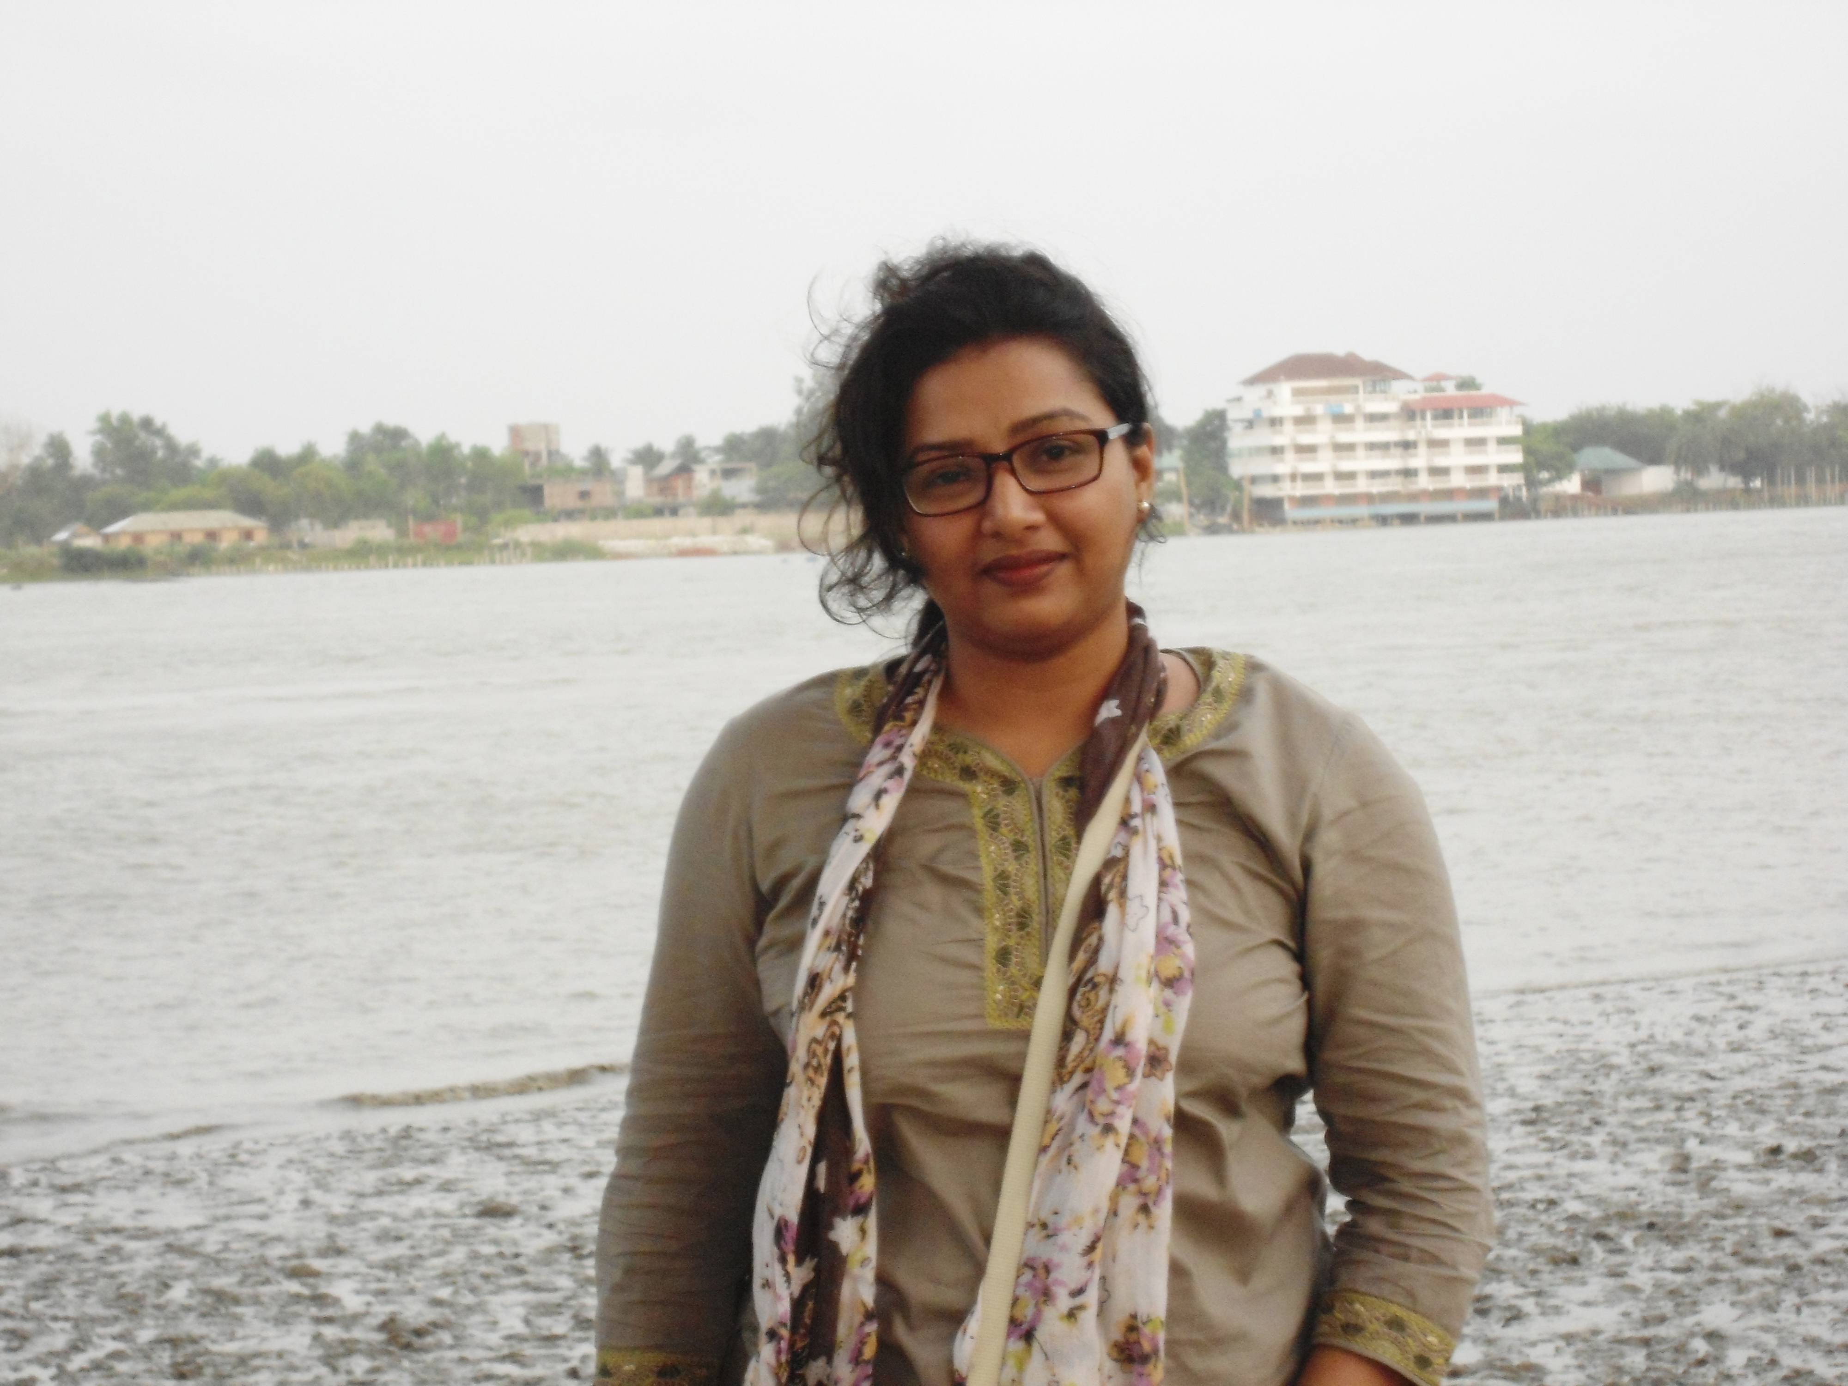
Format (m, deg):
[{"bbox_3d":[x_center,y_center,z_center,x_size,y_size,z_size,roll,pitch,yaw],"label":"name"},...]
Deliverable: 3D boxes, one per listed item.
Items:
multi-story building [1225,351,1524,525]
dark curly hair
[{"bbox_3d":[50.276,-28.139,622.000,30.300,18.300,12.200,-3,2,-28],"label":"multi-story building"},{"bbox_3d":[0.038,-0.156,3.380,0.200,0.222,0.215,-7,2,7],"label":"dark curly hair"}]

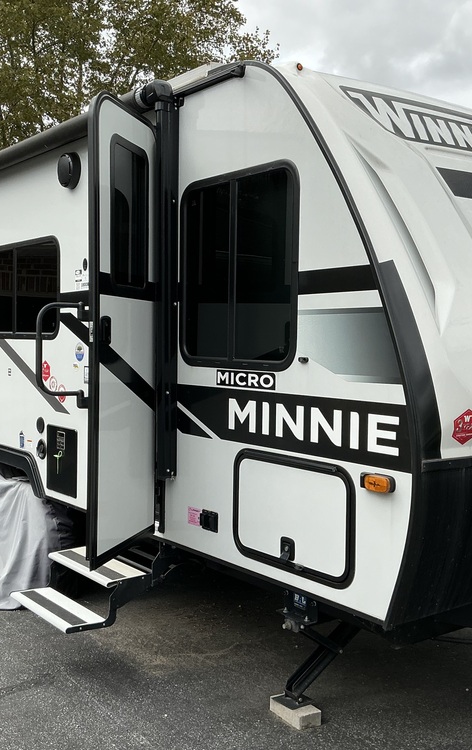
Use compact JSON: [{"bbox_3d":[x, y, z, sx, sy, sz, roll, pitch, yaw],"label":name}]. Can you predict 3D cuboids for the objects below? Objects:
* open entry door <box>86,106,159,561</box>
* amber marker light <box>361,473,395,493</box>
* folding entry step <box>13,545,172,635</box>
[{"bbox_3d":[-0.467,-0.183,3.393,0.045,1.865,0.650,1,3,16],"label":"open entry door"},{"bbox_3d":[0.466,0.361,2.670,0.034,0.058,0.132,-1,3,-38],"label":"amber marker light"},{"bbox_3d":[-0.714,0.958,3.990,0.595,0.360,0.650,-1,3,-38],"label":"folding entry step"}]

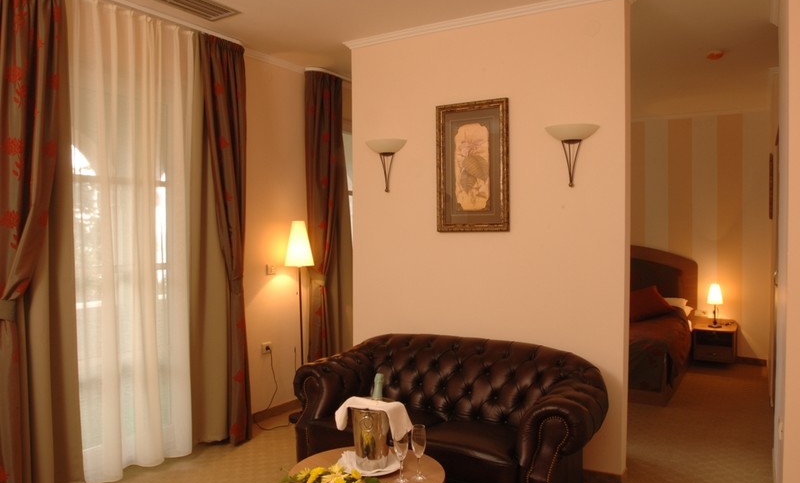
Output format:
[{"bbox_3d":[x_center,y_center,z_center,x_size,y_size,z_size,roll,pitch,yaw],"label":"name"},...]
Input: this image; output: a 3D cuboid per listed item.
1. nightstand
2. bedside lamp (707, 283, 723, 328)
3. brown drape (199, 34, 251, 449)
[{"bbox_3d":[3.417,1.071,6.000,0.420,0.390,0.400,1,2,29],"label":"nightstand"},{"bbox_3d":[3.393,0.685,5.980,0.170,0.480,0.170,1,2,29],"label":"bedside lamp"},{"bbox_3d":[-1.242,0.022,3.934,0.190,2.790,0.350,1,2,33],"label":"brown drape"}]

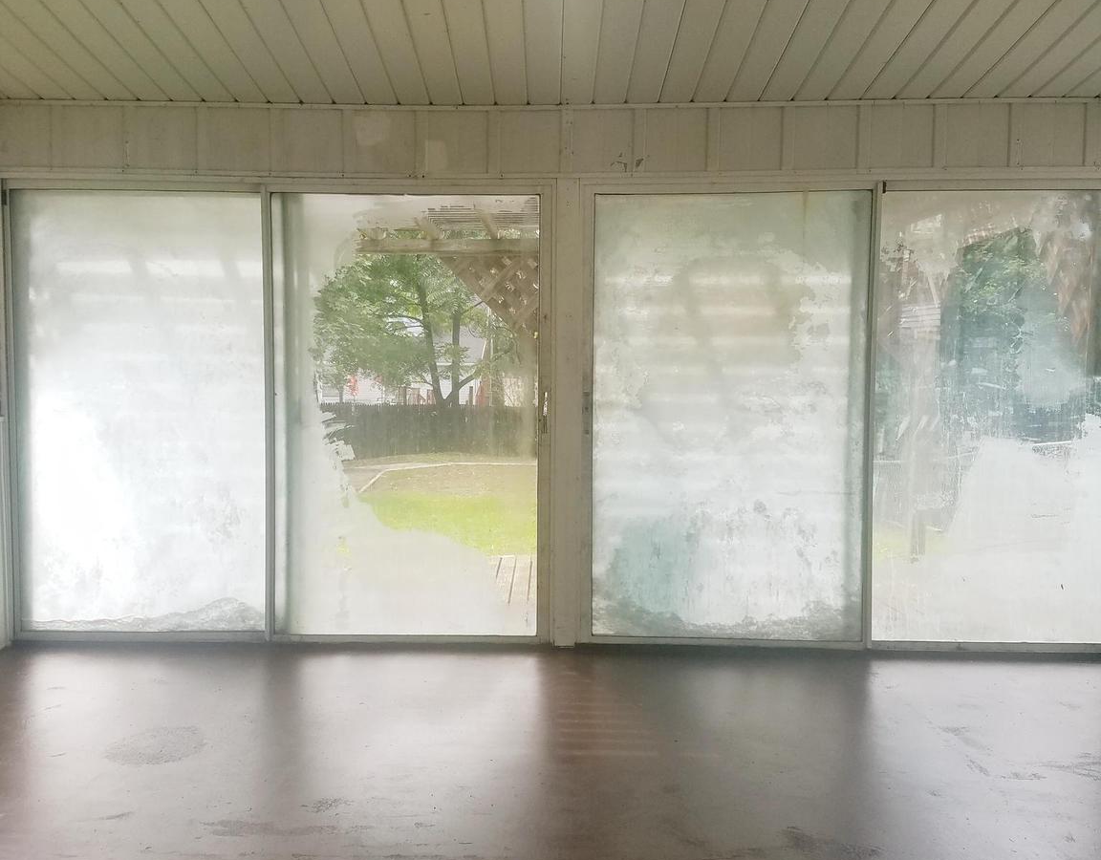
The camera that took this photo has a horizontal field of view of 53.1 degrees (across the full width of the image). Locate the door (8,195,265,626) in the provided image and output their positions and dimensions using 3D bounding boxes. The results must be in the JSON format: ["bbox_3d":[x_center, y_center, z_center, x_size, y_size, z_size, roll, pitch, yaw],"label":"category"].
[{"bbox_3d":[-1.802,-0.073,4.820,1.100,1.930,0.050,0,3,2],"label":"door"}]

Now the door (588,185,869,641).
[{"bbox_3d":[0.774,-0.054,4.740,1.190,1.930,0.050,0,3,2],"label":"door"}]

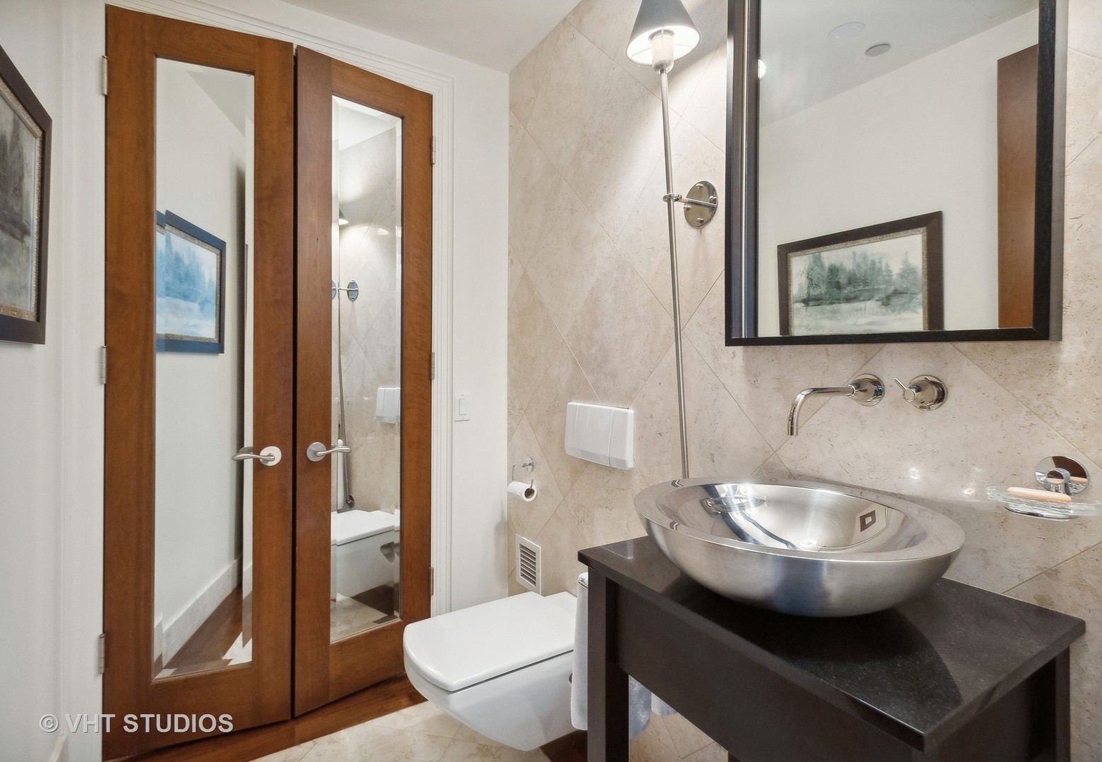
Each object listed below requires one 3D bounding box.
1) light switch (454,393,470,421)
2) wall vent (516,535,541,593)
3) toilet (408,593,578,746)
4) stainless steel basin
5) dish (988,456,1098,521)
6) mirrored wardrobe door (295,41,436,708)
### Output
[{"bbox_3d":[-0.360,0.109,2.208,0.070,0.116,0.009,0,1,-31],"label":"light switch"},{"bbox_3d":[-0.095,0.740,2.157,0.012,0.200,0.200,0,1,-31],"label":"wall vent"},{"bbox_3d":[-0.113,0.881,1.615,0.605,0.305,0.370,0,1,-31],"label":"toilet"},{"bbox_3d":[0.376,0.270,0.870,0.475,0.132,0.475,0,1,0],"label":"stainless steel basin"},{"bbox_3d":[0.684,0.150,0.749,0.130,0.083,0.118,0,1,-31],"label":"dish"},{"bbox_3d":[-0.673,0.007,1.985,0.500,2.241,0.040,0,1,-41],"label":"mirrored wardrobe door"}]

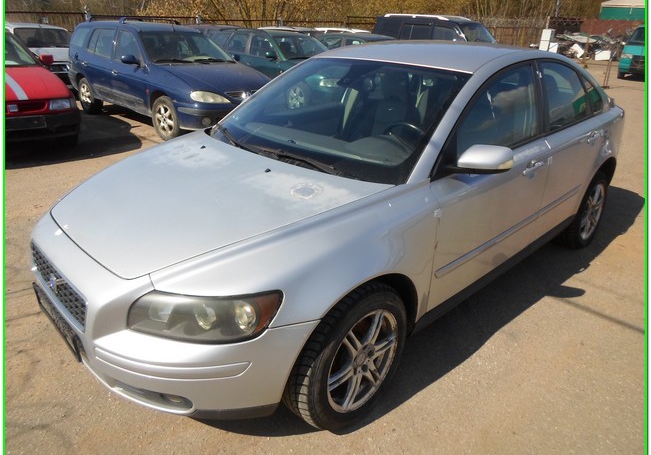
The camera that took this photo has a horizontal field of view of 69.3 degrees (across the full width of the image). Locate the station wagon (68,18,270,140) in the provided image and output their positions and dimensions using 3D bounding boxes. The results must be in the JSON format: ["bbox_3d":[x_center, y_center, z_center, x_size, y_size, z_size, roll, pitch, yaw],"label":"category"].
[{"bbox_3d":[-2.656,-2.513,7.697,4.437,1.450,1.710,22,31,38],"label":"station wagon"}]

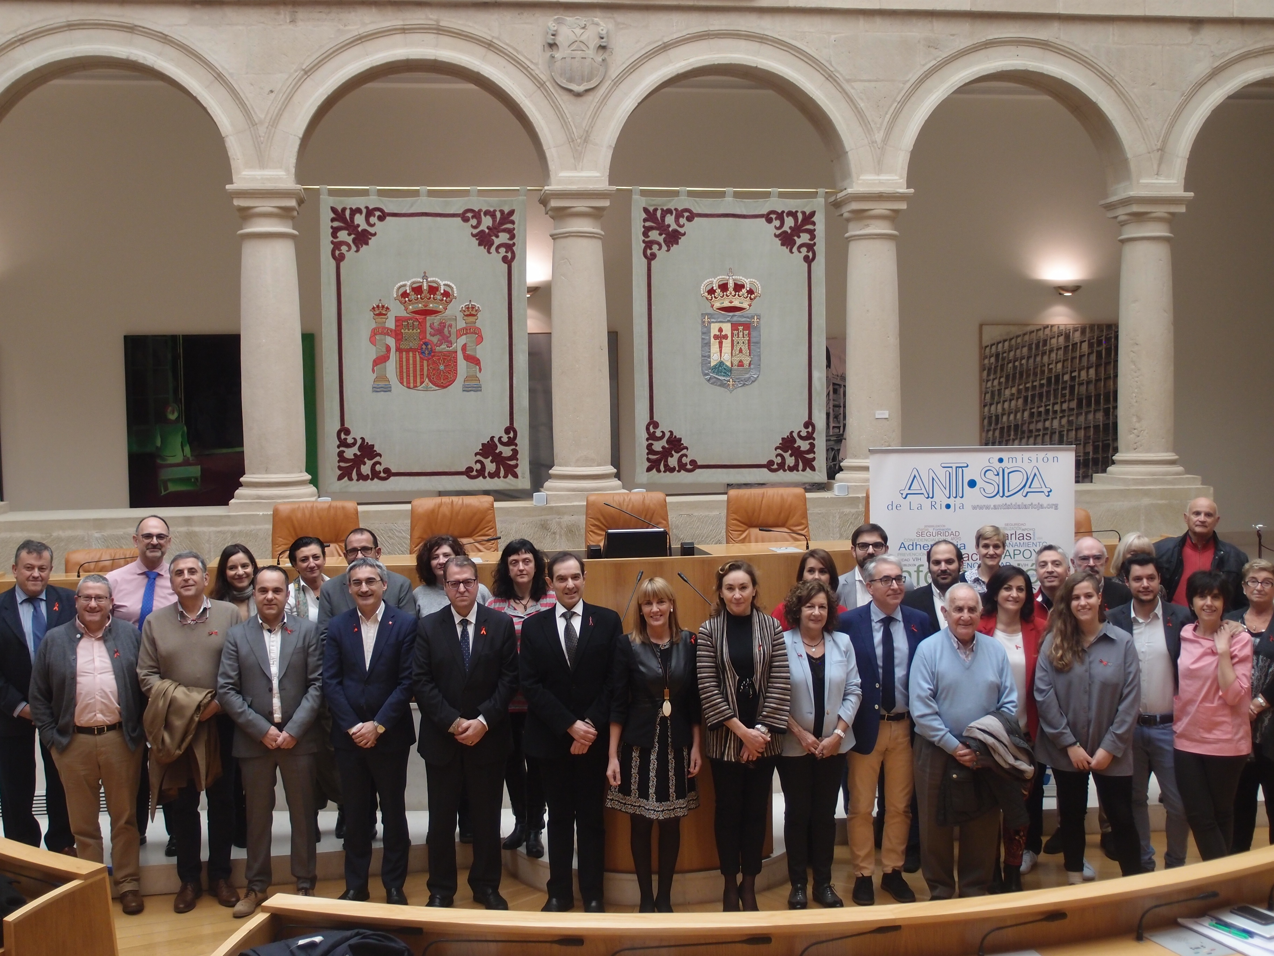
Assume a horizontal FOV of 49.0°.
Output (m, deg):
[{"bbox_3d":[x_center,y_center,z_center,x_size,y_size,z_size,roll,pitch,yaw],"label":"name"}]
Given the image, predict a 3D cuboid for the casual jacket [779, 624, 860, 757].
[{"bbox_3d":[0.922,1.078,7.057,0.440,0.649,0.300,-1,3,5],"label":"casual jacket"}]

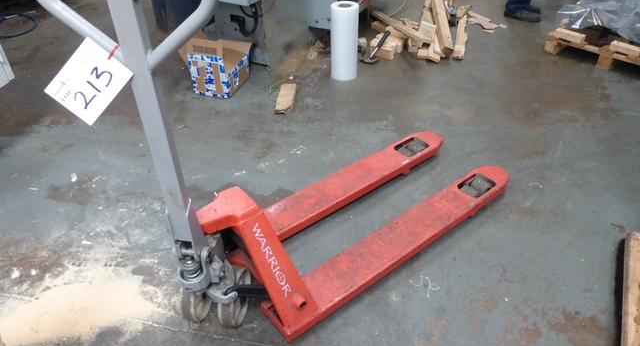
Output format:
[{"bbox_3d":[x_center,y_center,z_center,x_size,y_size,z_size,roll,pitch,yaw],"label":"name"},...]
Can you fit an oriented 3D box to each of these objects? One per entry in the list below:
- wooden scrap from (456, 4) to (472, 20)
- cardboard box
[{"bbox_3d":[1.251,-1.392,3.863,0.080,0.045,0.280,15,41,21],"label":"wooden scrap"},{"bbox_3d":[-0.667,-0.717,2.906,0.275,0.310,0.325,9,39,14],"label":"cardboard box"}]

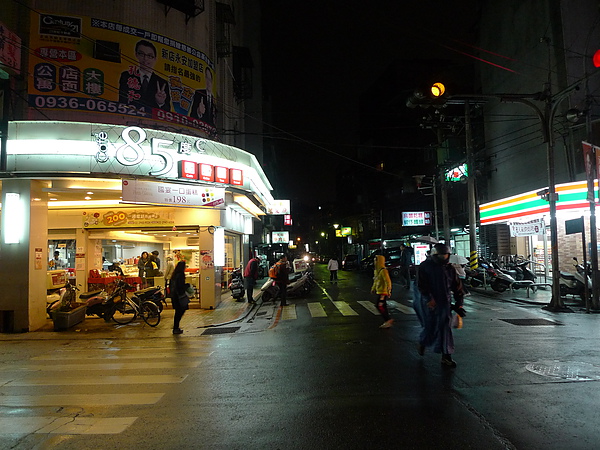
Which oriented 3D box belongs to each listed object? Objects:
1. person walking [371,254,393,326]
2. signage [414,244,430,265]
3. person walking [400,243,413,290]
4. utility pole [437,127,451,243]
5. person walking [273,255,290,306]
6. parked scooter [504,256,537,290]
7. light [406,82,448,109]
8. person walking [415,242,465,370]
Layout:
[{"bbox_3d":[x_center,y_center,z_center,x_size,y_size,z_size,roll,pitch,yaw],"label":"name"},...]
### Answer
[{"bbox_3d":[1.820,1.440,9.312,0.450,1.600,0.450,0,-4,-21],"label":"person walking"},{"bbox_3d":[5.742,1.397,19.500,0.740,1.000,0.200,-2,-4,7],"label":"signage"},{"bbox_3d":[4.429,1.726,17.300,0.500,1.740,0.460,-1,-4,-3],"label":"person walking"},{"bbox_3d":[7.097,-1.005,20.211,0.330,7.700,0.330,-1,-4,0],"label":"utility pole"},{"bbox_3d":[-0.604,1.756,13.286,0.520,1.600,0.480,-1,-4,-6],"label":"person walking"},{"bbox_3d":[7.721,1.731,14.700,1.700,1.120,0.680,-2,-4,7],"label":"parked scooter"},{"bbox_3d":[3.262,-3.300,10.600,0.980,0.420,0.500,-1,-4,2],"label":"light"},{"bbox_3d":[2.088,1.156,6.183,0.620,1.770,0.500,0,-4,-13],"label":"person walking"}]

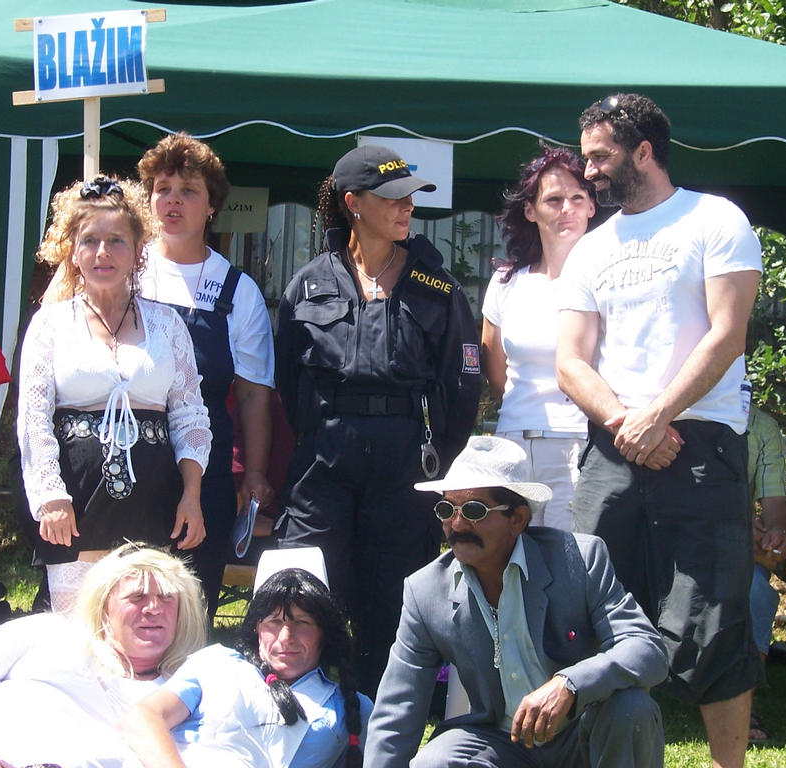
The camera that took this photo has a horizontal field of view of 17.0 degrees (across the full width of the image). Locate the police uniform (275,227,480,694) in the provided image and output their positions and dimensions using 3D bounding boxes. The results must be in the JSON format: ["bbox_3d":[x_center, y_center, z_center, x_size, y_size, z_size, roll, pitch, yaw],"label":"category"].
[{"bbox_3d":[-0.040,0.320,6.800,0.530,1.450,0.330,0,2,0],"label":"police uniform"}]

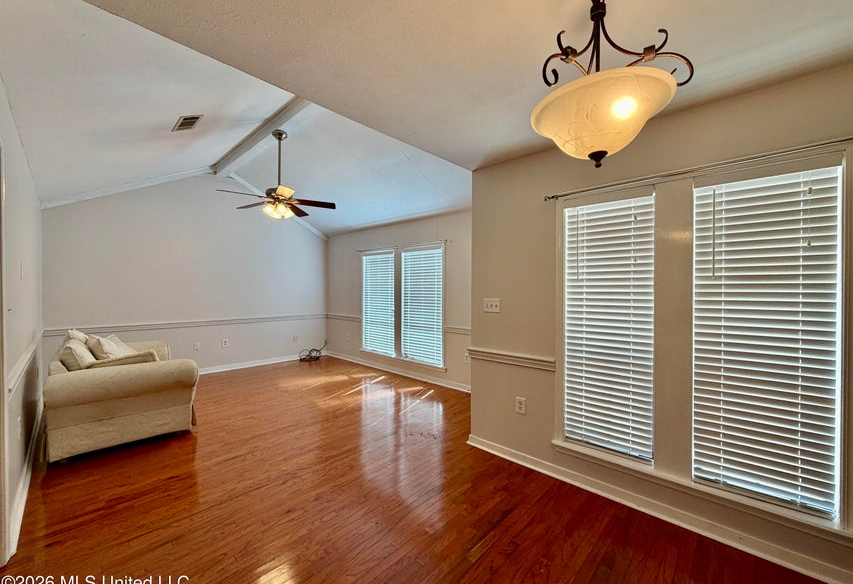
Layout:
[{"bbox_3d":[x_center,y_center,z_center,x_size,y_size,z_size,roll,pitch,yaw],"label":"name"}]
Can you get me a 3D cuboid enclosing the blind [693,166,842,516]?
[{"bbox_3d":[1.742,0.235,1.806,0.548,1.656,0.063,0,0,44],"label":"blind"}]

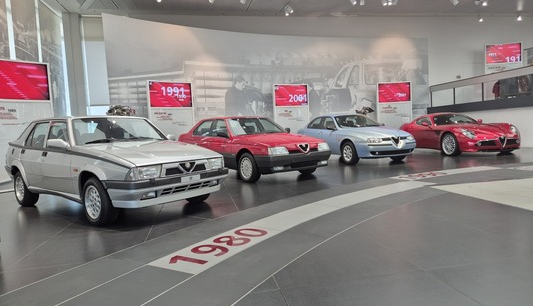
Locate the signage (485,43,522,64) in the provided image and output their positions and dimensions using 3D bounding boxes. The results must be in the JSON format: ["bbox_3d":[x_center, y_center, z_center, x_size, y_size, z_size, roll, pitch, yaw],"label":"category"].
[{"bbox_3d":[9.665,-4.017,14.443,1.400,0.790,0.080,-3,3,3],"label":"signage"}]

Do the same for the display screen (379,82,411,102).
[{"bbox_3d":[5.268,-2.468,14.579,1.400,0.790,0.080,-3,3,-8],"label":"display screen"}]

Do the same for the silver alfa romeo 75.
[{"bbox_3d":[-2.546,0.124,5.491,4.330,1.350,1.660,0,4,40],"label":"silver alfa romeo 75"}]

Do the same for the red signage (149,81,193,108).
[{"bbox_3d":[-3.071,-1.864,11.431,1.400,0.790,0.080,-5,4,-36],"label":"red signage"}]

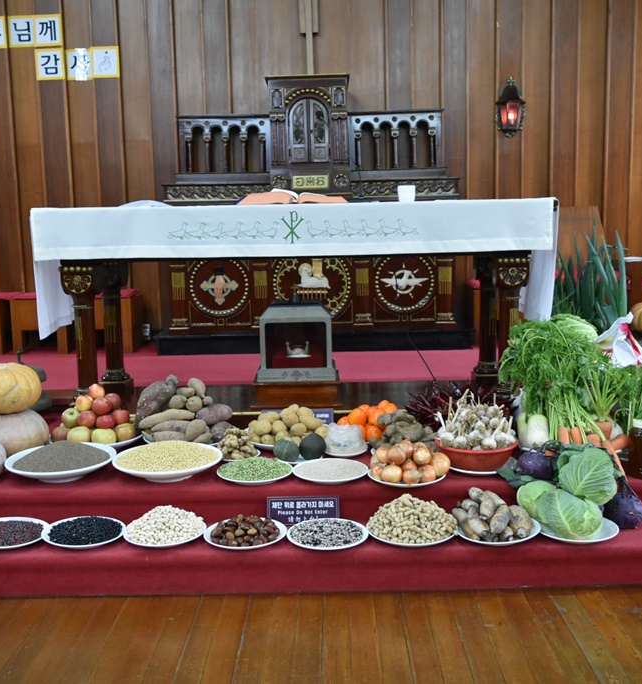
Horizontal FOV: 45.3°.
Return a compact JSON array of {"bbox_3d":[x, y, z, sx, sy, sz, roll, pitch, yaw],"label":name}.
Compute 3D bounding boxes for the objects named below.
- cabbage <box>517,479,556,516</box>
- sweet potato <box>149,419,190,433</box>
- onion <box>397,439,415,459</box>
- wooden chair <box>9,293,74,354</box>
[{"bbox_3d":[0.695,0.512,2.420,0.165,0.145,0.165,-1,8,0],"label":"cabbage"},{"bbox_3d":[-0.586,0.338,3.075,0.200,0.065,0.060,-3,8,-11],"label":"sweet potato"},{"bbox_3d":[0.300,0.377,2.708,0.068,0.066,0.068,-1,8,1],"label":"onion"},{"bbox_3d":[-2.133,-0.160,6.022,0.421,0.460,0.356,-1,8,1],"label":"wooden chair"}]

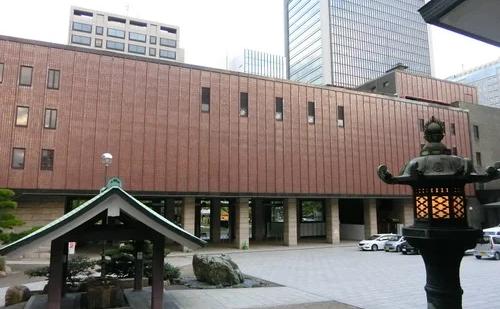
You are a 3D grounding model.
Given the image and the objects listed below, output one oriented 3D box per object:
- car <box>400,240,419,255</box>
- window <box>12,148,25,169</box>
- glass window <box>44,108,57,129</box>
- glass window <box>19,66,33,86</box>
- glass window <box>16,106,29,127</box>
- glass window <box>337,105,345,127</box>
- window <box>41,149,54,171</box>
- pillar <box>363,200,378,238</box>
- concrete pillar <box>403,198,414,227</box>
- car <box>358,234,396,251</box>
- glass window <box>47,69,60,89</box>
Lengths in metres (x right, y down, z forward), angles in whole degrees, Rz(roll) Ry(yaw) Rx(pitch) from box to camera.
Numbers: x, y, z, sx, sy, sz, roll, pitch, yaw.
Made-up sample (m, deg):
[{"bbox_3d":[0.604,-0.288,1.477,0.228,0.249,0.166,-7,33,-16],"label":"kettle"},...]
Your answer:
[{"bbox_3d":[15.310,7.803,31.239,4.300,1.480,1.720,4,-9,-23],"label":"car"},{"bbox_3d":[-17.816,0.358,27.874,0.816,1.623,0.150,4,-9,-24],"label":"window"},{"bbox_3d":[-15.602,-2.770,28.331,0.797,1.597,0.150,4,-9,-23],"label":"glass window"},{"bbox_3d":[-17.838,-6.206,28.823,0.826,1.643,0.150,4,-9,-24],"label":"glass window"},{"bbox_3d":[-17.352,-2.862,27.569,0.787,1.581,0.150,4,-9,-23],"label":"glass window"},{"bbox_3d":[10.367,-4.277,41.127,0.794,2.398,0.150,4,-9,-24],"label":"glass window"},{"bbox_3d":[-15.582,0.448,27.848,0.819,1.616,0.150,4,-9,-23],"label":"window"},{"bbox_3d":[13.730,7.486,41.060,0.999,4.818,0.999,4,-9,-23],"label":"pillar"},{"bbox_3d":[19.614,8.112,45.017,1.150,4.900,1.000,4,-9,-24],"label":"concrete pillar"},{"bbox_3d":[12.886,8.502,35.174,4.500,1.470,1.760,2,-9,-16],"label":"car"},{"bbox_3d":[-15.630,-5.954,28.805,0.810,1.622,0.150,4,-9,-23],"label":"glass window"}]

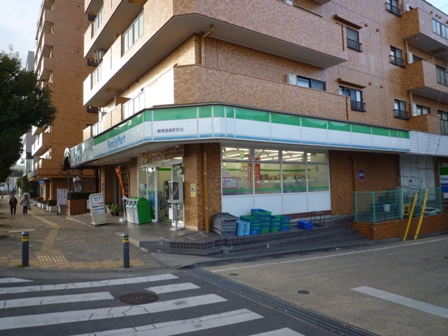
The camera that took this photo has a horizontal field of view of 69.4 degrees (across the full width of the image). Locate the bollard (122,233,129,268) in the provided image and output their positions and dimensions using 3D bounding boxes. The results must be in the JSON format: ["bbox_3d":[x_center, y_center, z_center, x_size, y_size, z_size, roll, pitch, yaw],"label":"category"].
[{"bbox_3d":[-2.116,1.782,7.002,0.125,0.745,0.125,0,-3,-35],"label":"bollard"}]

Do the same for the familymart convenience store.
[{"bbox_3d":[1.760,0.268,15.066,13.201,3.793,7.497,0,-3,-35],"label":"familymart convenience store"}]

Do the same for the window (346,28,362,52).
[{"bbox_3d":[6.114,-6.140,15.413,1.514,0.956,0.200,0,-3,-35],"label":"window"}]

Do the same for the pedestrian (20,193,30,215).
[{"bbox_3d":[-14.463,2.598,23.572,0.600,1.620,0.420,0,-3,-35],"label":"pedestrian"}]

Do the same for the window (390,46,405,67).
[{"bbox_3d":[9.604,-6.110,17.822,1.382,0.956,0.200,0,-3,-35],"label":"window"}]

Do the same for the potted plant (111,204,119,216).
[{"bbox_3d":[-5.425,2.102,16.164,0.420,0.600,0.420,0,-3,-35],"label":"potted plant"}]

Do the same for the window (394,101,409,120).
[{"bbox_3d":[9.771,-3.178,17.742,1.382,0.956,0.200,0,-3,-35],"label":"window"}]

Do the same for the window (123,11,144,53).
[{"bbox_3d":[-3.464,-5.031,12.299,0.147,0.853,2.315,0,-3,-35],"label":"window"}]

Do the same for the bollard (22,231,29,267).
[{"bbox_3d":[-4.321,1.766,7.060,0.125,0.745,0.125,0,-3,-35],"label":"bollard"}]

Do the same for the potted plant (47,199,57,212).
[{"bbox_3d":[-12.786,2.770,24.074,0.650,0.950,0.650,0,-3,-35],"label":"potted plant"}]

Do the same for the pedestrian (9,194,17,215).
[{"bbox_3d":[-15.561,2.722,23.842,0.550,1.500,0.360,0,-3,-35],"label":"pedestrian"}]

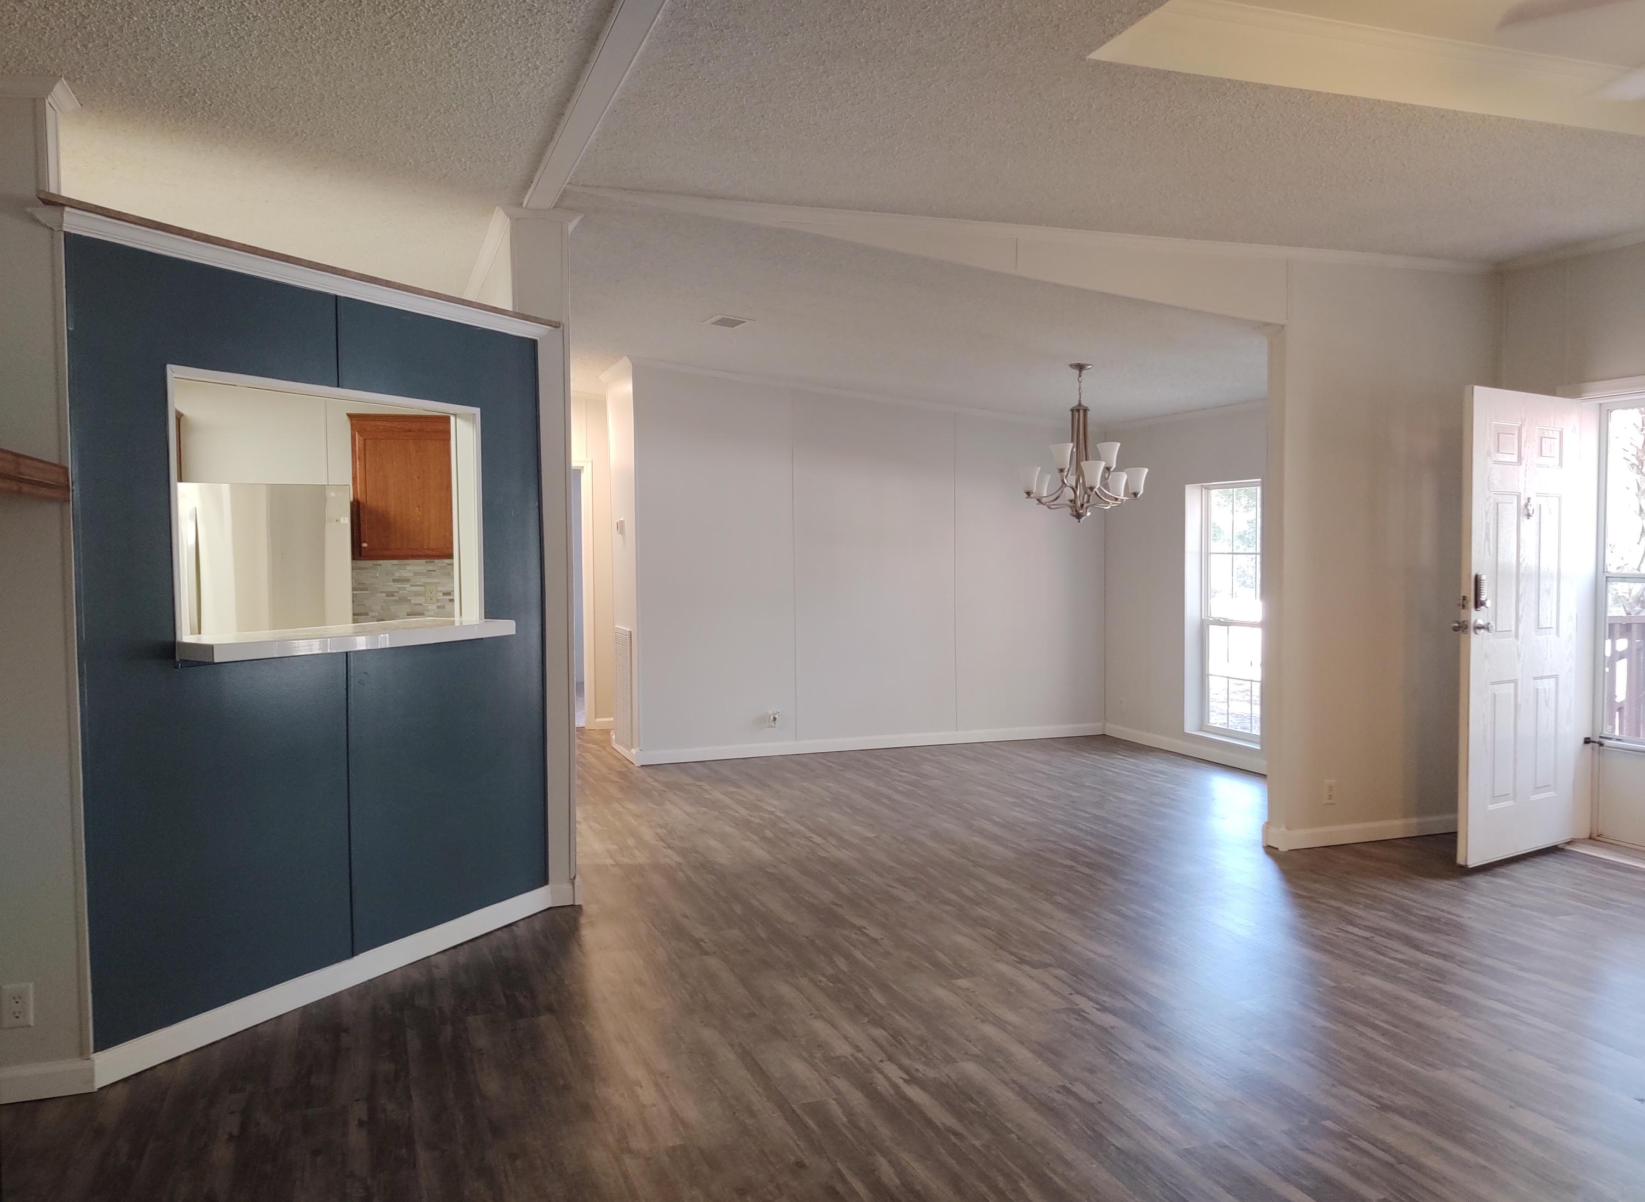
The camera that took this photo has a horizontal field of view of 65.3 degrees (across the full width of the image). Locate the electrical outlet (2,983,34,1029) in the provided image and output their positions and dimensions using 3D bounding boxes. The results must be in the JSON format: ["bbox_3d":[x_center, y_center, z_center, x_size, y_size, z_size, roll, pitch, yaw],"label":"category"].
[{"bbox_3d":[-2.101,1.058,3.350,0.071,0.114,0.008,-1,3,-20],"label":"electrical outlet"}]

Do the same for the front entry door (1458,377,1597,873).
[{"bbox_3d":[3.101,0.106,5.690,0.915,2.030,0.045,-2,3,-35],"label":"front entry door"}]

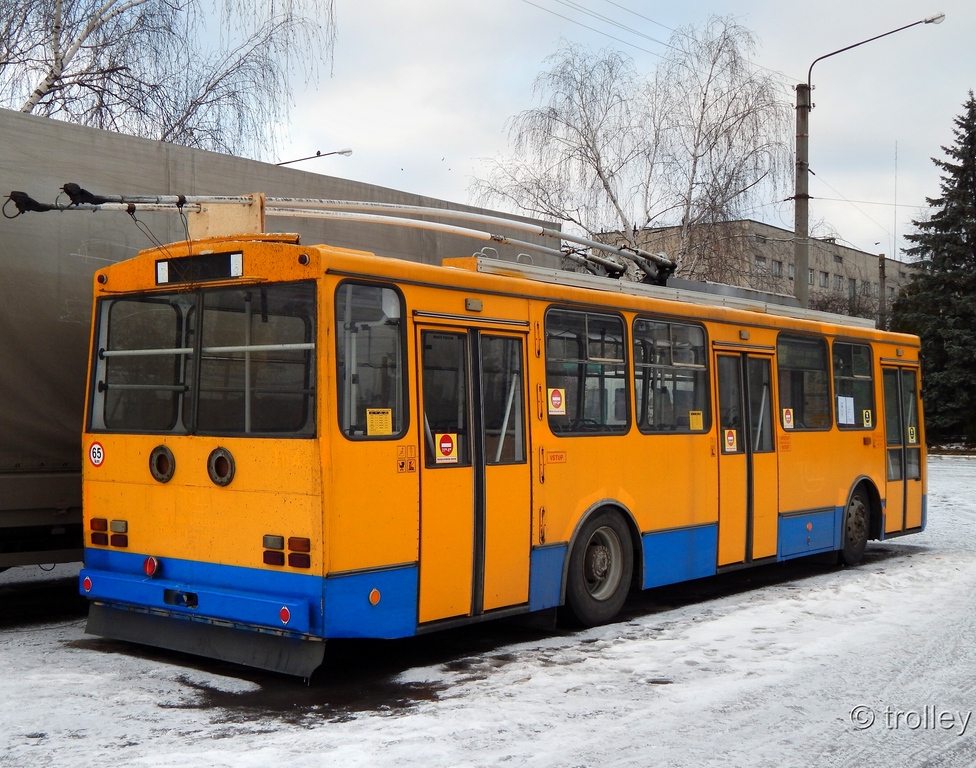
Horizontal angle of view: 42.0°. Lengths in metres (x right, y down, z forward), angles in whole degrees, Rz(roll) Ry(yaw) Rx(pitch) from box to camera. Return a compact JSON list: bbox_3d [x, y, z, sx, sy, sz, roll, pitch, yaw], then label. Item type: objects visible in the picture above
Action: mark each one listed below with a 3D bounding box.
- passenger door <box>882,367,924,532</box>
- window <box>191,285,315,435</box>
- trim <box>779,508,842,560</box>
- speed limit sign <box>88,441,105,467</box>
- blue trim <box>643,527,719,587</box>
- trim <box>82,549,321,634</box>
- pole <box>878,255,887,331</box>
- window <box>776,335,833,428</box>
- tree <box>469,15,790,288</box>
[{"bbox_3d":[5.148,0.817,15.869,0.070,2.010,1.290,-2,-3,38],"label":"passenger door"},{"bbox_3d":[-1.555,-0.155,8.398,1.230,1.000,0.060,-1,-4,38],"label":"window"},{"bbox_3d":[3.458,1.597,13.658,0.050,0.490,1.660,-1,-2,38],"label":"trim"},{"bbox_3d":[-2.872,0.520,9.339,0.200,0.200,0.015,-1,-2,38],"label":"speed limit sign"},{"bbox_3d":[1.719,1.533,11.427,0.050,0.485,1.370,-1,-2,38],"label":"blue trim"},{"bbox_3d":[-2.014,1.402,8.614,2.440,0.410,0.150,-1,-2,38],"label":"trim"},{"bbox_3d":[12.692,-0.737,40.923,0.200,6.974,0.200,-1,-2,38],"label":"pole"},{"bbox_3d":[3.380,0.000,13.630,0.060,1.020,1.370,-4,-4,38],"label":"window"},{"bbox_3d":[4.945,-4.977,43.828,10.931,15.475,9.291,0,-1,0],"label":"tree"}]

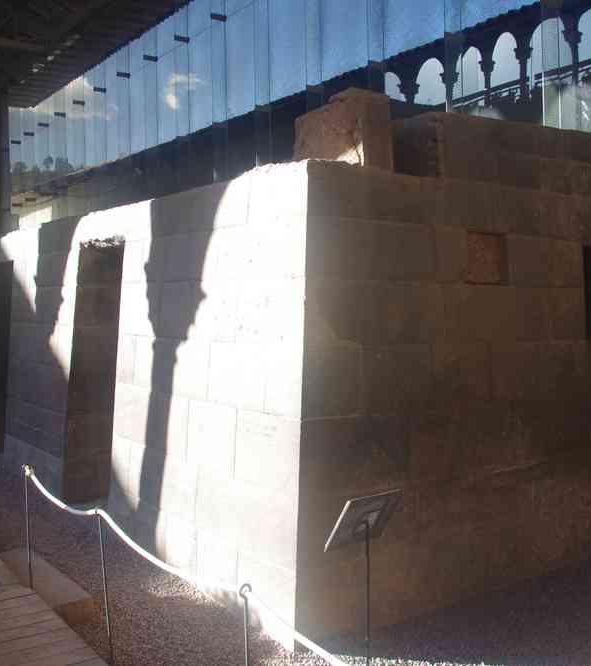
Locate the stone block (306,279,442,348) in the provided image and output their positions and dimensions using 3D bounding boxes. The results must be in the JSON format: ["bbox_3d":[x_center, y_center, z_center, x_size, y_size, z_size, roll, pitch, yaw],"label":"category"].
[{"bbox_3d":[0.312,-0.108,4.323,1.011,0.377,0.500,-2,3,-36],"label":"stone block"}]

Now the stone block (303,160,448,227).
[{"bbox_3d":[0.316,-0.765,4.354,1.024,0.288,0.534,-2,3,-36],"label":"stone block"}]

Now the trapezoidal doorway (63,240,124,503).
[{"bbox_3d":[-1.462,0.377,6.221,0.500,2.234,0.997,-2,3,-36],"label":"trapezoidal doorway"}]

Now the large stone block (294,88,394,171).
[{"bbox_3d":[0.268,-1.122,4.377,0.214,0.441,0.630,-2,3,-36],"label":"large stone block"}]

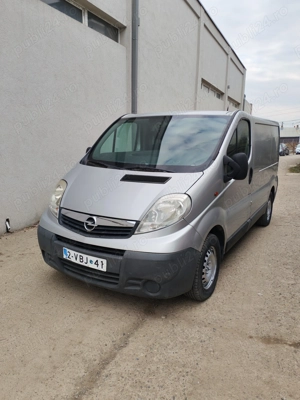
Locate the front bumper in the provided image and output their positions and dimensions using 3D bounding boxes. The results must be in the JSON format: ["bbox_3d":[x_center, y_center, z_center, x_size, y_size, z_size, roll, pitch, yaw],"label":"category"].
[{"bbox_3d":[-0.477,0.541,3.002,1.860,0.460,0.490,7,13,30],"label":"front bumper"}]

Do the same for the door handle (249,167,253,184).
[{"bbox_3d":[1.303,-0.321,4.014,0.050,0.220,0.110,7,13,30],"label":"door handle"}]

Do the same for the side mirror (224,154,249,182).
[{"bbox_3d":[0.915,-0.330,3.259,0.265,0.315,0.230,7,13,30],"label":"side mirror"}]

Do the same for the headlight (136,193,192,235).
[{"bbox_3d":[0.115,0.124,2.667,0.360,0.325,0.390,7,13,30],"label":"headlight"}]

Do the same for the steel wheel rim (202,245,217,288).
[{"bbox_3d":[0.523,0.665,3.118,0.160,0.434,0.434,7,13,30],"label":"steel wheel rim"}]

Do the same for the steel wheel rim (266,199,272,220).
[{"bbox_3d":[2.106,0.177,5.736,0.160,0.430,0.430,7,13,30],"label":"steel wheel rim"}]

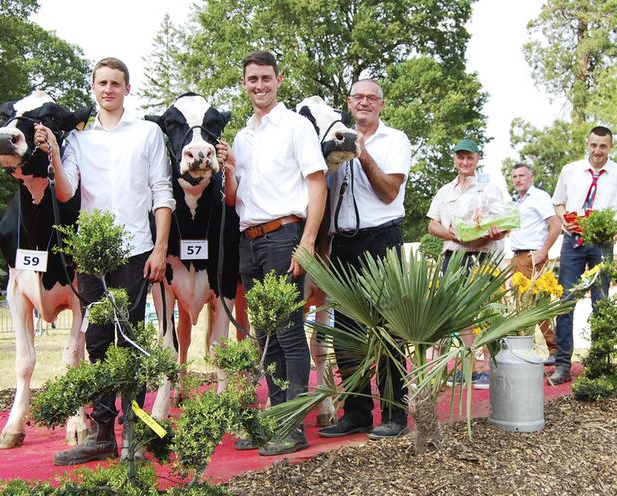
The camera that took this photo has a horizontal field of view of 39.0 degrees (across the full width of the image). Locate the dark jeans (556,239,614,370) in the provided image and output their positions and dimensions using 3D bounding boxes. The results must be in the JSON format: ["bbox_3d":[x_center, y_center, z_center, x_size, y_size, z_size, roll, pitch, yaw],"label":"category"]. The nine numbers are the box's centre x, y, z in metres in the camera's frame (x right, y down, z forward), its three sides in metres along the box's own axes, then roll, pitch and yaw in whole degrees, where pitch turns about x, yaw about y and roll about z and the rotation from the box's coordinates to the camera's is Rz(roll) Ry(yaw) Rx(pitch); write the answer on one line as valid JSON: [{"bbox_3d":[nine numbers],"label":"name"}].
[{"bbox_3d":[1.940,0.380,6.100,0.420,0.940,0.280,0,-1,22],"label":"dark jeans"}]

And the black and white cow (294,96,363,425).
[{"bbox_3d":[-0.040,0.090,5.200,0.780,1.700,2.150,0,-1,-3],"label":"black and white cow"}]

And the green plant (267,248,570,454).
[{"bbox_3d":[0.520,0.470,4.050,1.350,0.920,1.150,0,-1,0],"label":"green plant"}]

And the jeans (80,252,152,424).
[{"bbox_3d":[-0.870,0.360,3.900,0.340,0.820,0.260,0,-1,-2],"label":"jeans"}]

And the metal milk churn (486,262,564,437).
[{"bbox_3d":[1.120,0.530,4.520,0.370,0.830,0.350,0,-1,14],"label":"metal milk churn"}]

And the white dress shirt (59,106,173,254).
[{"bbox_3d":[-0.840,-0.285,3.850,0.520,0.660,0.340,0,-1,-3],"label":"white dress shirt"}]

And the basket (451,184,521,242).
[{"bbox_3d":[1.170,-0.235,5.750,0.440,0.380,0.290,-9,-1,11],"label":"basket"}]

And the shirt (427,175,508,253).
[{"bbox_3d":[1.100,-0.240,5.970,0.550,0.560,0.330,0,-1,7],"label":"shirt"}]

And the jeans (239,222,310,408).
[{"bbox_3d":[-0.160,0.350,4.080,0.350,0.930,0.260,-1,-1,36],"label":"jeans"}]

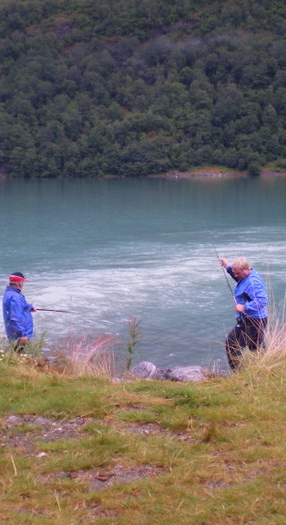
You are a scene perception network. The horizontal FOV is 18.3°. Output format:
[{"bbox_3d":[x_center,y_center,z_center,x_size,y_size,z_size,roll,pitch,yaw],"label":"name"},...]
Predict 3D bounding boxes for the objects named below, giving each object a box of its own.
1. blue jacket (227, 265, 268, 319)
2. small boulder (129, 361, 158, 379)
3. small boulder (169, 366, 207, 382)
[{"bbox_3d":[1.338,0.388,11.500,0.460,0.670,0.560,-2,6,-20],"label":"blue jacket"},{"bbox_3d":[0.007,1.414,11.700,0.370,0.250,0.320,0,6,0],"label":"small boulder"},{"bbox_3d":[0.588,1.460,11.500,0.490,0.250,0.360,0,6,0],"label":"small boulder"}]

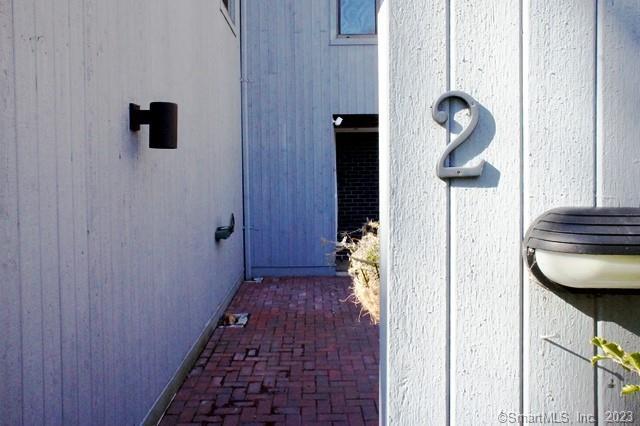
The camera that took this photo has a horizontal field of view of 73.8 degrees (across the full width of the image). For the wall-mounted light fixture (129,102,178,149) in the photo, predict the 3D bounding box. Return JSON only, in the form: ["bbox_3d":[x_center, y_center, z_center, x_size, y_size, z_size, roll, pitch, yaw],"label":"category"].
[{"bbox_3d":[-0.958,-0.505,2.490,0.244,0.250,0.153,0,4,-1],"label":"wall-mounted light fixture"}]

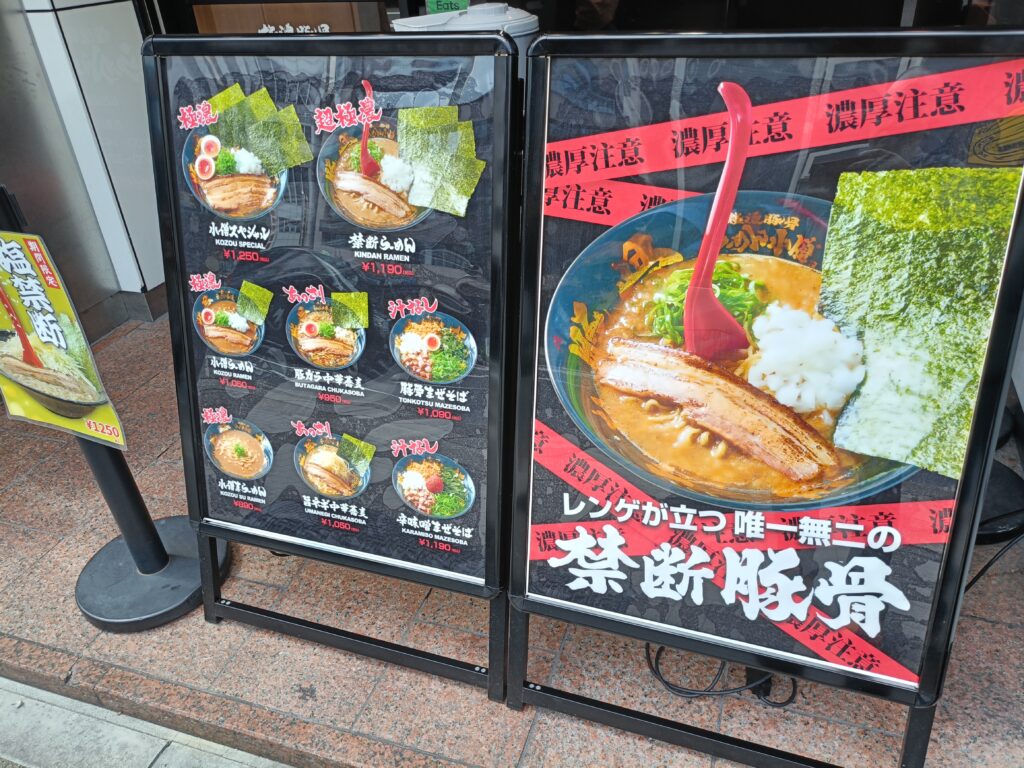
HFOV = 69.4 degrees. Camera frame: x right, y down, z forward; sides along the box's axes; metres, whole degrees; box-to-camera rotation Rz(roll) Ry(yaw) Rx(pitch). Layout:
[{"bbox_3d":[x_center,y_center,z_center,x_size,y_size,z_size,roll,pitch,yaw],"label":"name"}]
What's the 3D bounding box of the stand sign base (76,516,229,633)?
[{"bbox_3d":[-0.777,0.408,1.613,0.310,0.034,0.310,-4,32,0],"label":"stand sign base"}]

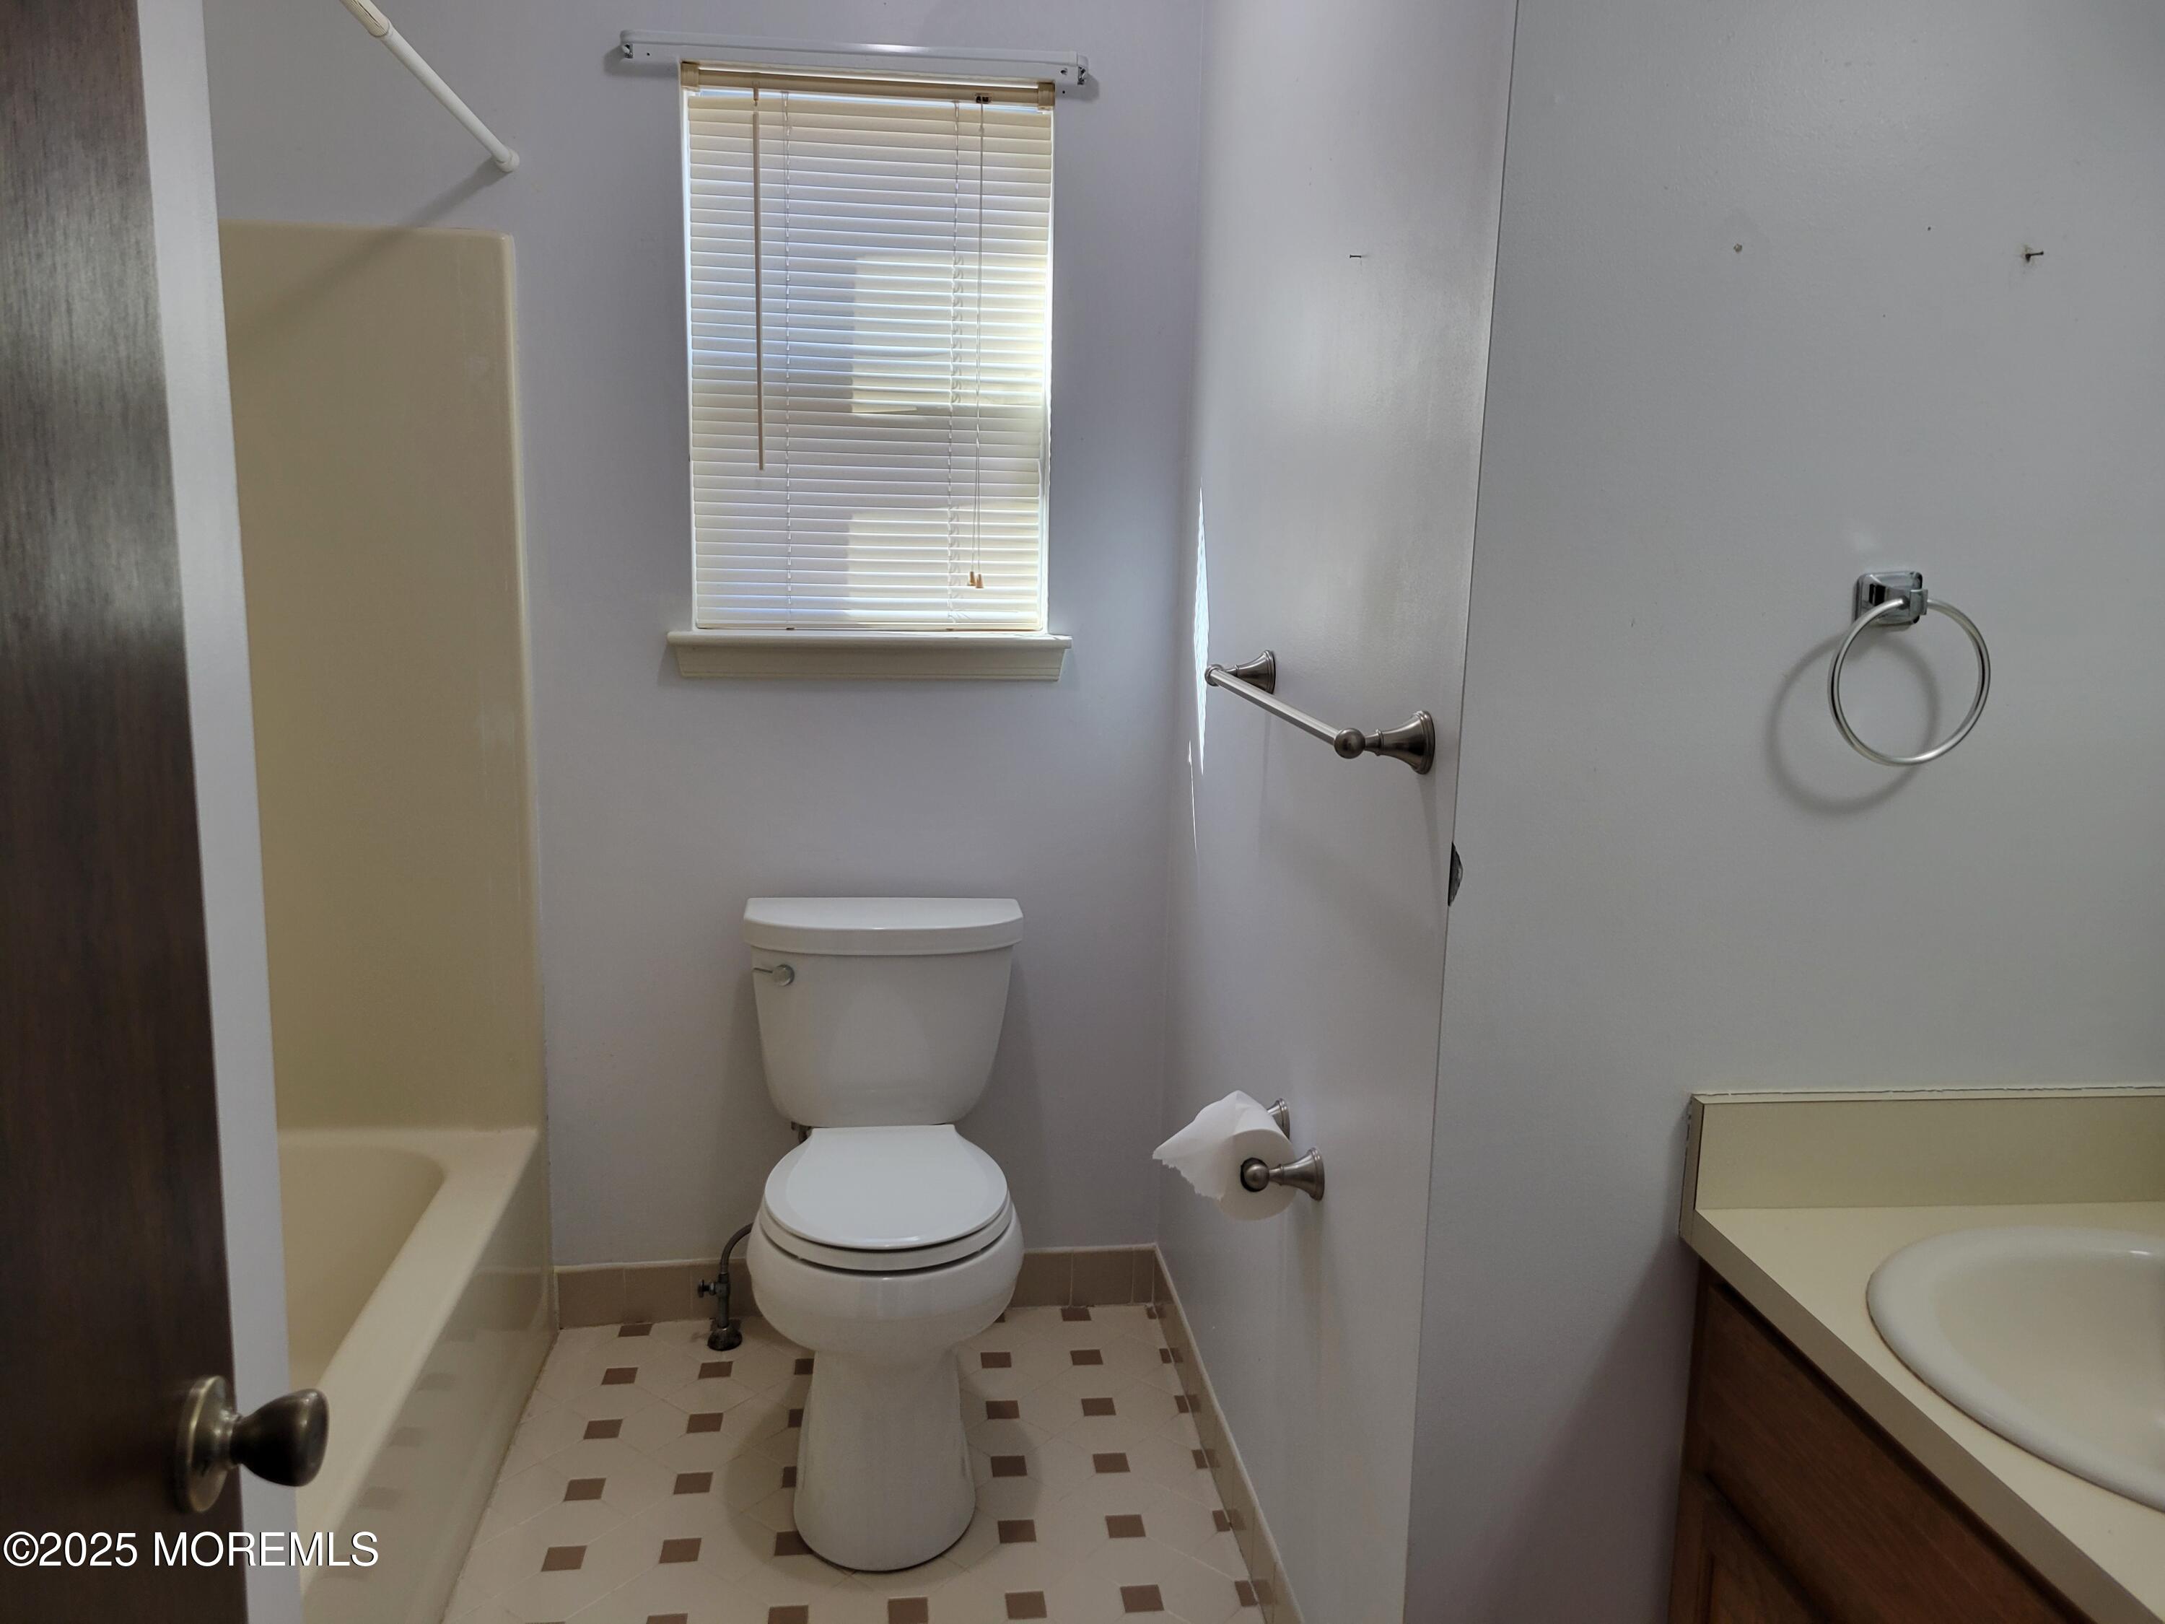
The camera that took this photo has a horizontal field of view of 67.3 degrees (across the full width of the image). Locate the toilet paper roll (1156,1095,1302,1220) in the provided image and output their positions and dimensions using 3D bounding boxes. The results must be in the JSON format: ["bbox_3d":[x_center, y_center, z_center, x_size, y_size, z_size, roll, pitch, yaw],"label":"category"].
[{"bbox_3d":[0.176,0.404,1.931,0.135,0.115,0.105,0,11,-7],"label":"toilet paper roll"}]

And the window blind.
[{"bbox_3d":[-0.334,-0.711,2.562,0.563,0.845,0.045,0,11,-7],"label":"window blind"}]

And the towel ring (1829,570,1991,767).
[{"bbox_3d":[0.715,-0.124,1.415,0.152,0.168,0.062,0,11,-7],"label":"towel ring"}]

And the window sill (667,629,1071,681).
[{"bbox_3d":[-0.337,-0.250,2.632,0.645,0.078,0.085,0,11,-7],"label":"window sill"}]

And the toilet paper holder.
[{"bbox_3d":[0.219,0.400,1.933,0.087,0.058,0.208,0,11,-8],"label":"toilet paper holder"}]

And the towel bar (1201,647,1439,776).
[{"bbox_3d":[0.237,-0.119,1.794,0.086,0.057,0.662,0,11,-8],"label":"towel bar"}]

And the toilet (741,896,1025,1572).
[{"bbox_3d":[-0.296,0.579,2.422,0.444,0.758,0.710,0,11,-7],"label":"toilet"}]

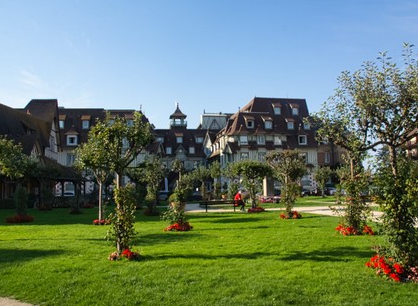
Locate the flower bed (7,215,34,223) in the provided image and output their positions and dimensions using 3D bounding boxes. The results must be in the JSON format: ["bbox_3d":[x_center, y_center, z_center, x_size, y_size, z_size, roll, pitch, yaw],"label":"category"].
[{"bbox_3d":[-8.511,2.946,15.495,1.220,0.280,1.200,3,-6,-28],"label":"flower bed"}]

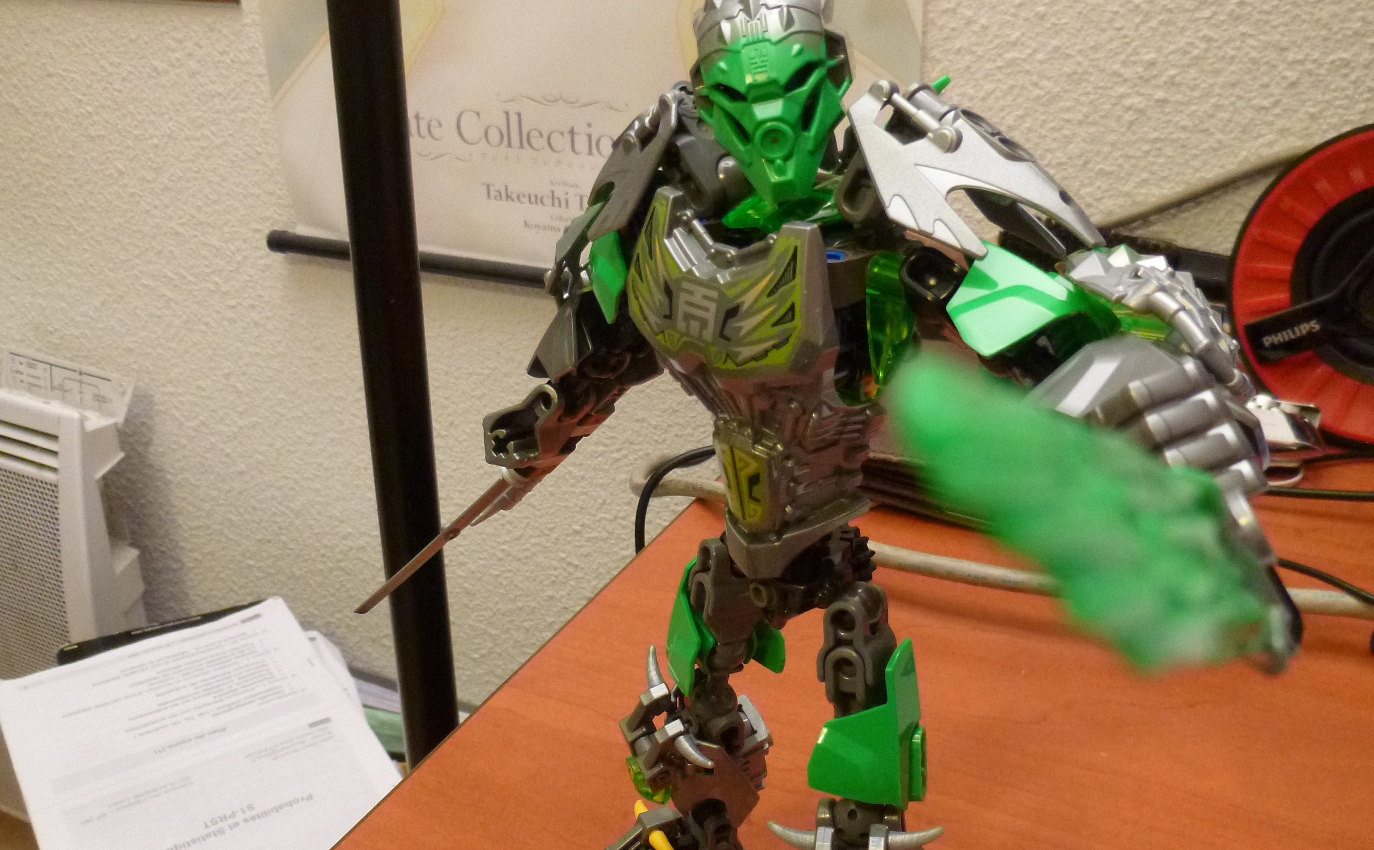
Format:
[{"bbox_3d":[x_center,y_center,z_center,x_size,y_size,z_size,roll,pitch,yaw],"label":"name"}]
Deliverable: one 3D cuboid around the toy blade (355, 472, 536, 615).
[{"bbox_3d":[-0.062,0.031,0.345,0.060,0.008,0.021,-37,-4,-11],"label":"toy blade"}]

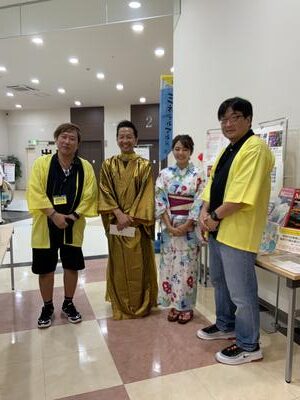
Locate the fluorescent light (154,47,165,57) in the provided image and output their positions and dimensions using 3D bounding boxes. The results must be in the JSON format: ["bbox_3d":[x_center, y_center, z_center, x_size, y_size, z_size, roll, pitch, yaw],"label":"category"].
[{"bbox_3d":[0.243,-3.638,8.238,0.200,0.060,0.200,2,6,18],"label":"fluorescent light"}]

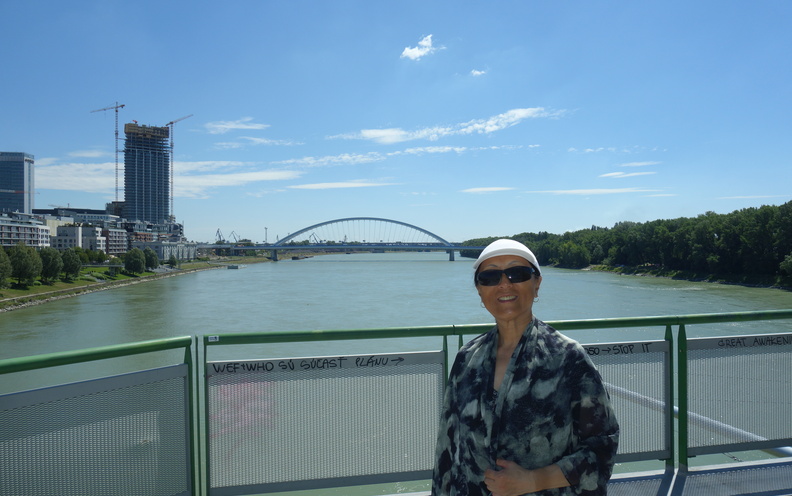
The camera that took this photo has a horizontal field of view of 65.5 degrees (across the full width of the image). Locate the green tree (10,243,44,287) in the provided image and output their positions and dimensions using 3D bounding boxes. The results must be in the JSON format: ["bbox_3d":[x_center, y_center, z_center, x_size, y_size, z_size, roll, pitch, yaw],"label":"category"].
[{"bbox_3d":[-132.500,5.800,221.000,10.600,15.300,10.600,0,0,-31],"label":"green tree"}]

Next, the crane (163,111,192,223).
[{"bbox_3d":[-248.000,-69.000,705.000,4.000,155.000,75.000,0,0,-41],"label":"crane"}]

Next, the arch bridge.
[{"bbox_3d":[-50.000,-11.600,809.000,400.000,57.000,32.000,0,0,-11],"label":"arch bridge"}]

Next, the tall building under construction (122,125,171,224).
[{"bbox_3d":[-287.000,-64.000,711.000,48.000,147.000,31.000,0,0,-28],"label":"tall building under construction"}]

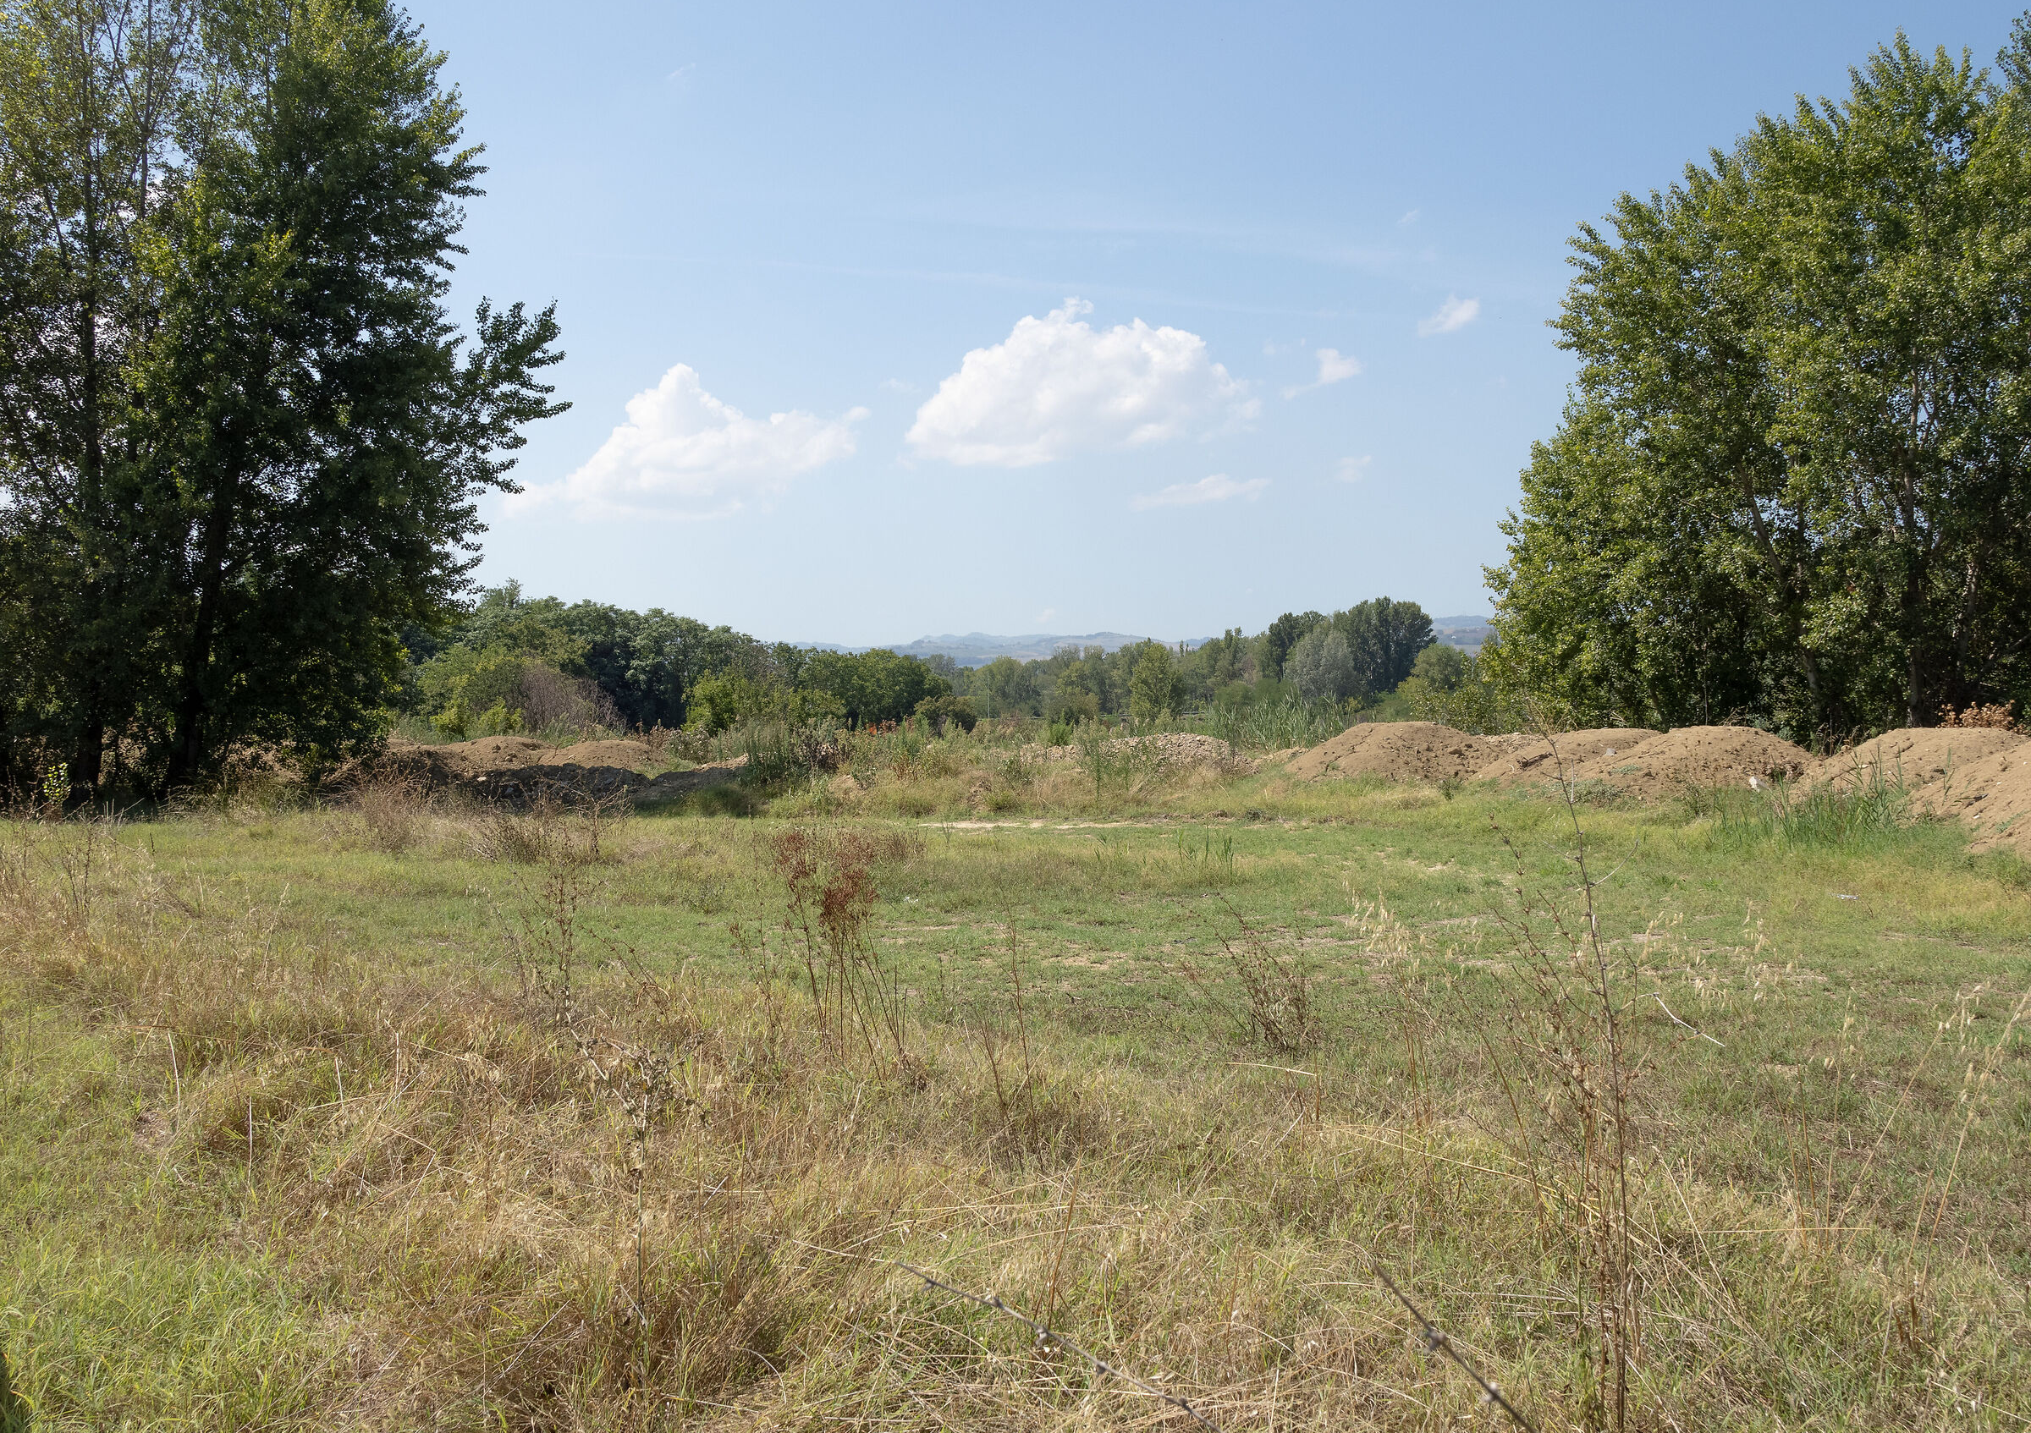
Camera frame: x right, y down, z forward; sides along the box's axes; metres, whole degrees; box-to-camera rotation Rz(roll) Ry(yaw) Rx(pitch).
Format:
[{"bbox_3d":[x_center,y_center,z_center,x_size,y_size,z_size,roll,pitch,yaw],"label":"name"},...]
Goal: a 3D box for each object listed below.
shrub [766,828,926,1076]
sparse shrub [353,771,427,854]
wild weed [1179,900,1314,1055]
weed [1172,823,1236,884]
[{"bbox_3d":[-0.710,0.977,8.300,0.610,1.040,0.500,0,1,0],"label":"shrub"},{"bbox_3d":[-6.339,0.972,20.200,0.750,0.840,0.650,0,1,0],"label":"sparse shrub"},{"bbox_3d":[1.018,1.151,8.800,0.580,0.690,0.500,0,1,0],"label":"wild weed"},{"bbox_3d":[1.616,1.176,17.000,0.550,0.530,0.500,0,1,0],"label":"weed"}]

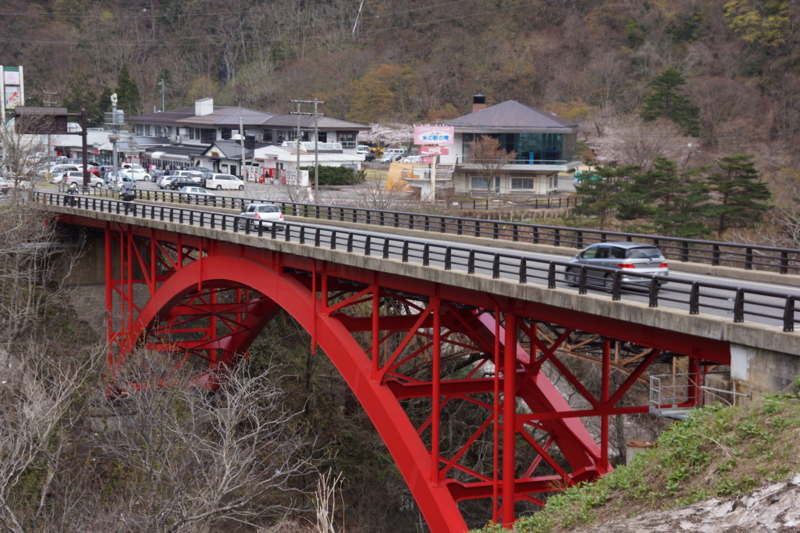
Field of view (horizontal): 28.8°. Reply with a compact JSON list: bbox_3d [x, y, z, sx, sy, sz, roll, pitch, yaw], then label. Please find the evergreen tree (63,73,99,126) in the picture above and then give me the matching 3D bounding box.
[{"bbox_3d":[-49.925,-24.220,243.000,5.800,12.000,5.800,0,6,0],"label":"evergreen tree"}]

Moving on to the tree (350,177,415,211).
[{"bbox_3d":[-1.530,-6.209,136.000,5.000,3.500,5.500,0,6,0],"label":"tree"}]

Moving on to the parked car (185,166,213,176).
[{"bbox_3d":[-25.786,-12.124,201.000,4.400,1.500,1.750,-3,6,-30],"label":"parked car"}]

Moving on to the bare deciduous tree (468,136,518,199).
[{"bbox_3d":[9.734,-10.356,164.000,5.100,6.900,4.900,1,5,0],"label":"bare deciduous tree"}]

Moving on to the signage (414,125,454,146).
[{"bbox_3d":[3.350,-12.720,151.000,3.850,1.800,0.300,0,6,2],"label":"signage"}]

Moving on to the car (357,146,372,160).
[{"bbox_3d":[-6.873,-20.856,285.000,4.600,2.100,1.800,0,5,-10],"label":"car"}]

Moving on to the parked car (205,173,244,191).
[{"bbox_3d":[-19.949,-9.665,178.500,4.750,1.830,1.800,-3,6,-33],"label":"parked car"}]

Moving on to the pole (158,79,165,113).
[{"bbox_3d":[-35.200,-21.002,230.000,0.900,13.500,0.500,1,5,0],"label":"pole"}]

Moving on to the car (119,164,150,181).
[{"bbox_3d":[-33.634,-11.591,197.000,4.500,1.480,1.750,-3,6,-32],"label":"car"}]

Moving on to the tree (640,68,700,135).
[{"bbox_3d":[40.355,-24.019,232.000,8.500,12.000,9.000,0,6,0],"label":"tree"}]

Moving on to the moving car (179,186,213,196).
[{"bbox_3d":[-20.343,-7.269,157.000,4.300,1.460,1.700,-3,6,-29],"label":"moving car"}]

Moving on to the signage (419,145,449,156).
[{"bbox_3d":[3.434,-11.755,158.000,3.100,0.870,0.300,2,5,10],"label":"signage"}]

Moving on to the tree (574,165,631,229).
[{"bbox_3d":[16.407,-5.672,126.000,4.500,5.300,4.600,0,6,0],"label":"tree"}]

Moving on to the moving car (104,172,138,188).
[{"bbox_3d":[-32.594,-9.971,182.000,1.670,1.500,3.700,5,7,40],"label":"moving car"}]

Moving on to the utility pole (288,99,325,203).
[{"bbox_3d":[-8.417,-9.858,140.000,3.200,10.500,0.600,0,6,0],"label":"utility pole"}]

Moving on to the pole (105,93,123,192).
[{"bbox_3d":[-30.056,-13.077,164.000,1.900,10.400,1.400,1,5,0],"label":"pole"}]

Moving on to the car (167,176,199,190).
[{"bbox_3d":[-24.323,-9.477,178.000,3.600,1.480,1.500,-3,6,-35],"label":"car"}]

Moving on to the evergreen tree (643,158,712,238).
[{"bbox_3d":[23.555,-5.772,132.000,6.200,7.000,6.000,1,5,0],"label":"evergreen tree"}]

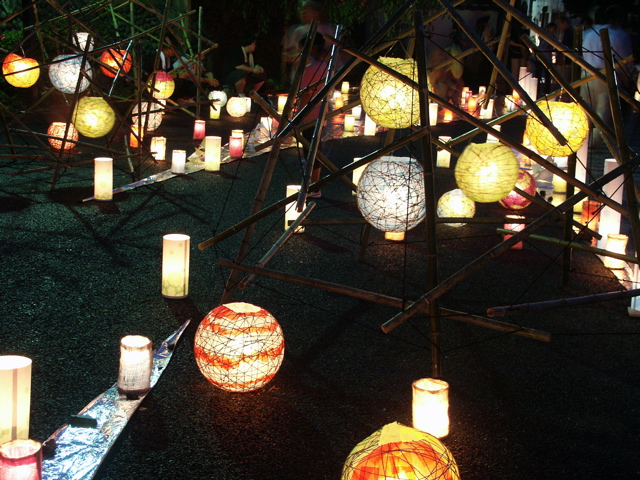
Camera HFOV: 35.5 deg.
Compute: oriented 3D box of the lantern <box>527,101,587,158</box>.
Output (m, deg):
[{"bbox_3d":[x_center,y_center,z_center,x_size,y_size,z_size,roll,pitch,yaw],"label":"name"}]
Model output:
[{"bbox_3d":[1.198,-0.558,5.032,0.315,0.280,0.315,4,13,0],"label":"lantern"}]

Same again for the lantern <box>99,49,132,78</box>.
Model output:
[{"bbox_3d":[-1.924,-1.668,9.436,0.310,0.280,0.310,4,13,0],"label":"lantern"}]

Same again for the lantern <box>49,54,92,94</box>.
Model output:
[{"bbox_3d":[-2.080,-1.386,8.351,0.372,0.346,0.372,-1,13,-14],"label":"lantern"}]

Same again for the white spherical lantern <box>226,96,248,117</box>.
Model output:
[{"bbox_3d":[-1.099,-1.763,13.265,0.286,0.271,0.286,1,13,-5],"label":"white spherical lantern"}]

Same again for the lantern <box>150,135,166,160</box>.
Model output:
[{"bbox_3d":[-1.508,-0.855,9.335,0.135,0.206,0.135,4,13,0],"label":"lantern"}]

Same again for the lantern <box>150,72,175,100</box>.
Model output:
[{"bbox_3d":[-1.658,-1.613,10.454,0.290,0.284,0.290,0,13,-9],"label":"lantern"}]

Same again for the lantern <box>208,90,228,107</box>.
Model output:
[{"bbox_3d":[-1.448,-1.986,14.204,0.270,0.260,0.270,1,13,-6],"label":"lantern"}]

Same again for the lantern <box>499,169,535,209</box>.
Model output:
[{"bbox_3d":[1.505,-0.368,7.602,0.285,0.280,0.285,5,13,11],"label":"lantern"}]

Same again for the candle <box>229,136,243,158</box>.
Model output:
[{"bbox_3d":[-0.811,-0.897,9.659,0.126,0.195,0.126,4,13,0],"label":"candle"}]

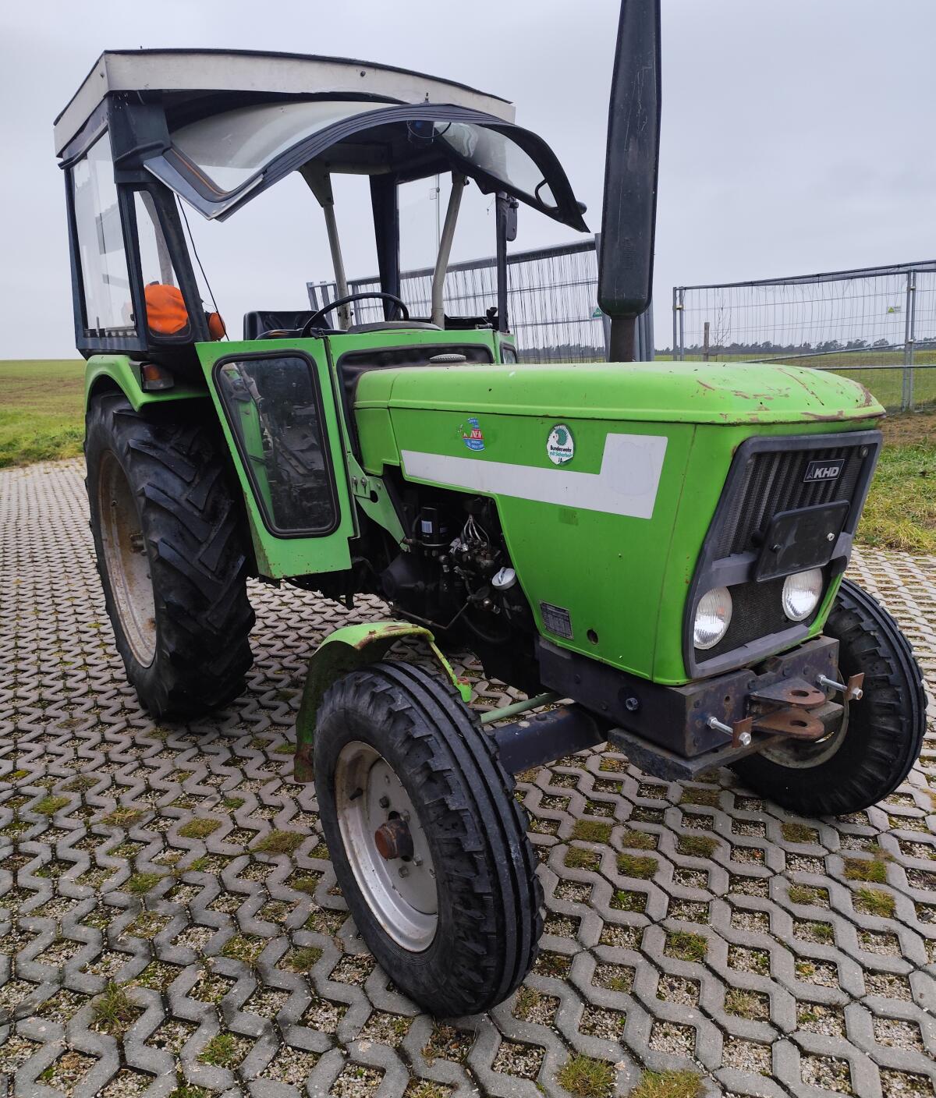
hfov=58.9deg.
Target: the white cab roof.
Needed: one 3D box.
[{"bbox_3d":[-0.739,-1.720,3.328,1.540,0.180,1.030,-10,15,-32],"label":"white cab roof"}]

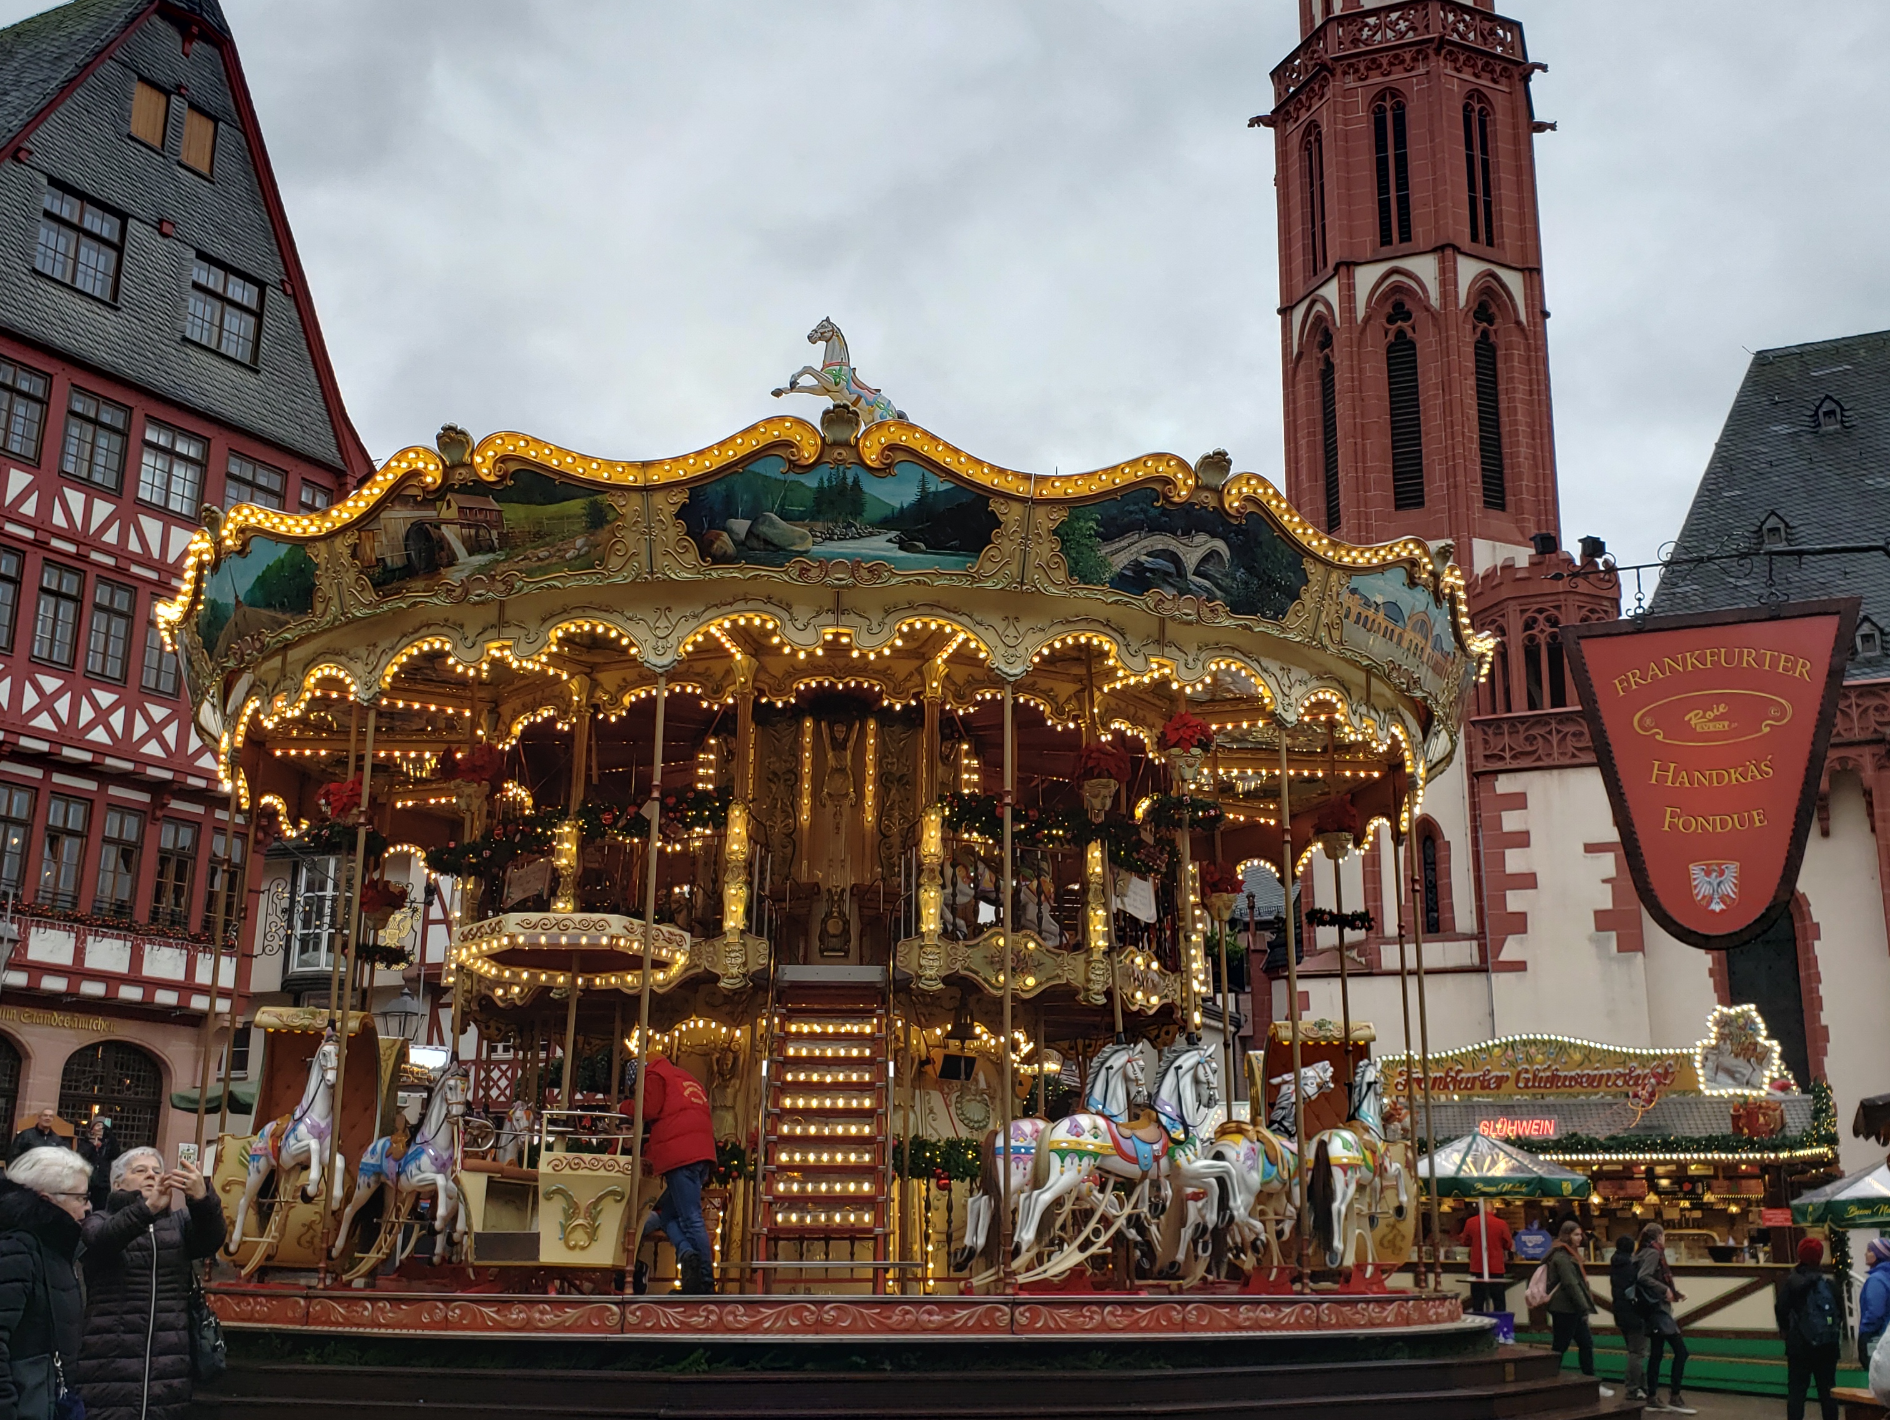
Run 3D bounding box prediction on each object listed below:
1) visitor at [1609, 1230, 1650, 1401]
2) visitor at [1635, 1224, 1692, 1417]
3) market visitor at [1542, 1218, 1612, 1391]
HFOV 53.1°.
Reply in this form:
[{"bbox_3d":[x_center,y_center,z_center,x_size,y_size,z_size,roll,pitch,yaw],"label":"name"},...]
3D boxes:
[{"bbox_3d":[6.789,5.988,18.676,0.420,1.553,0.500,6,-15,-19],"label":"visitor"},{"bbox_3d":[6.757,5.703,17.777,0.560,1.677,0.500,-1,-14,7],"label":"visitor"},{"bbox_3d":[6.451,6.086,19.293,0.660,1.679,0.500,-3,-15,15],"label":"market visitor"}]

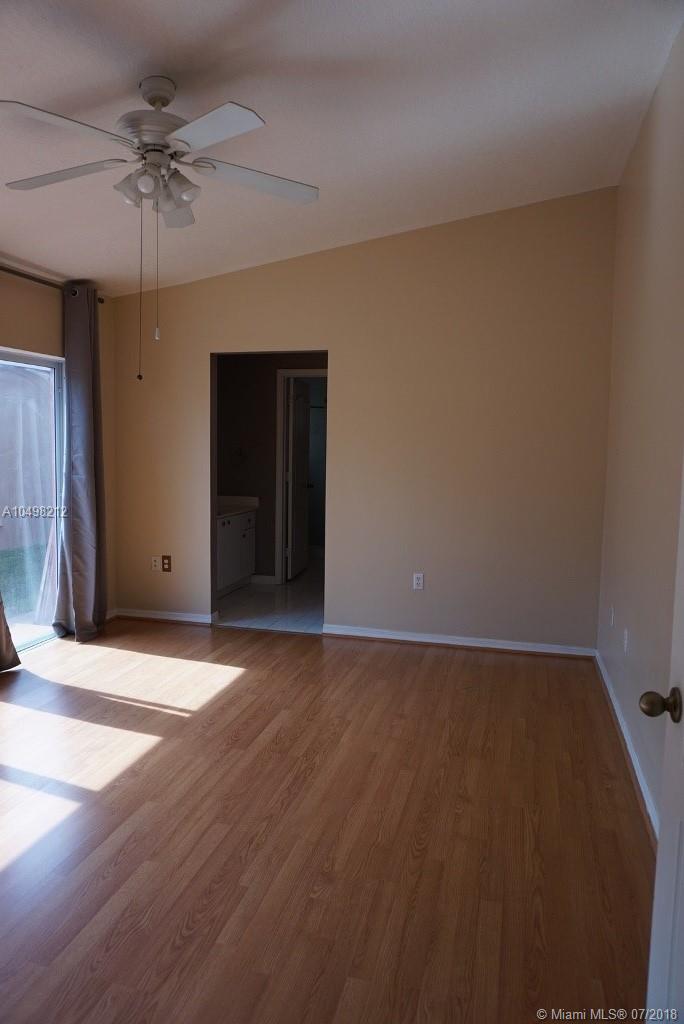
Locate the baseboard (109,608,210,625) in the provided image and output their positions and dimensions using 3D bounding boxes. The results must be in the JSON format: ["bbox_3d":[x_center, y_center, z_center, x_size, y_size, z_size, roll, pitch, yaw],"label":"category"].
[{"bbox_3d":[-1.405,0.819,5.341,0.812,0.075,0.018,2,6,14],"label":"baseboard"}]

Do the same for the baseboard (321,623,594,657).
[{"bbox_3d":[0.772,0.904,4.783,1.902,0.075,0.018,2,6,14],"label":"baseboard"}]

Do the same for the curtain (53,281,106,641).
[{"bbox_3d":[-1.831,-0.334,4.835,0.169,2.466,0.389,2,6,14],"label":"curtain"}]

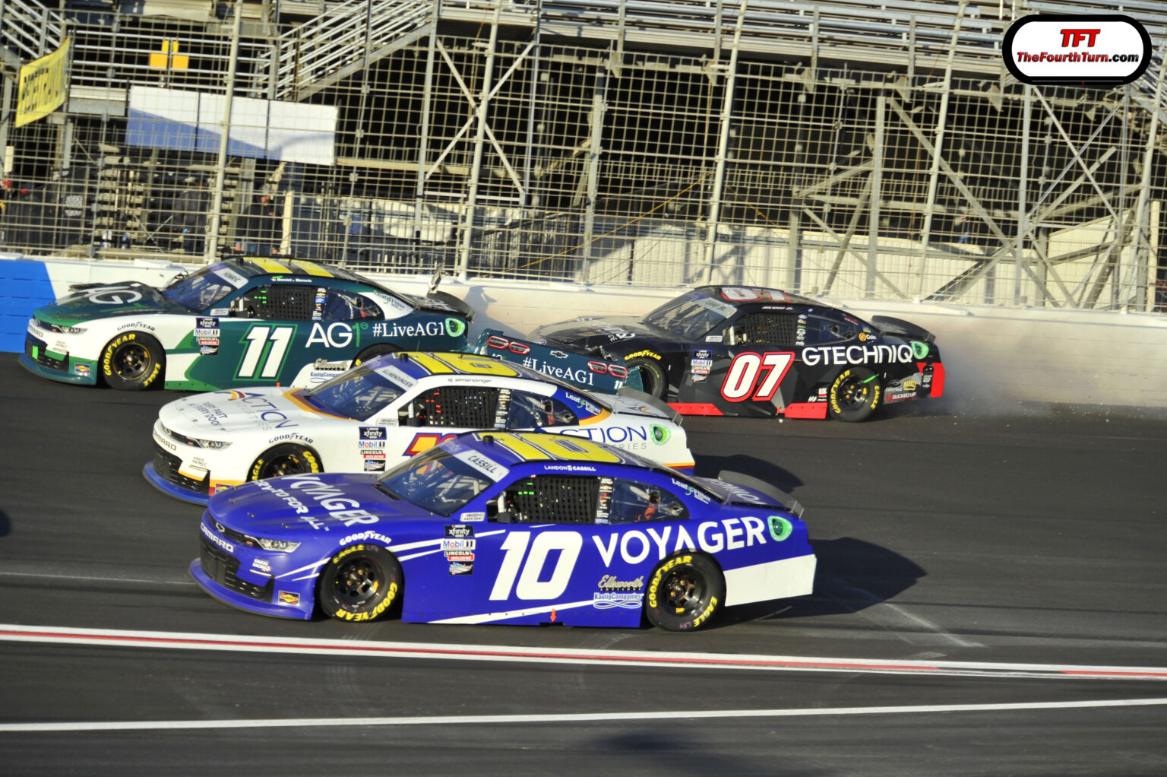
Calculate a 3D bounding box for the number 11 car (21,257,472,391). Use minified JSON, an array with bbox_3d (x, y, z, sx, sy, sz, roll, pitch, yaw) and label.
[{"bbox_3d":[-3.688,-0.715,41.132,4.950,1.310,1.940,3,9,-23],"label":"number 11 car"}]

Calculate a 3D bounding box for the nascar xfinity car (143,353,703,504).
[{"bbox_3d":[-1.548,0.384,34.380,5.010,1.310,1.940,3,9,-24],"label":"nascar xfinity car"}]

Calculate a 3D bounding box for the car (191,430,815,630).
[{"bbox_3d":[-0.676,1.082,30.158,5.010,1.310,1.940,3,9,-26],"label":"car"}]

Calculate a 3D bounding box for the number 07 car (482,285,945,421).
[{"bbox_3d":[1.655,-0.448,43.609,5.010,1.310,1.940,2,9,-25],"label":"number 07 car"}]

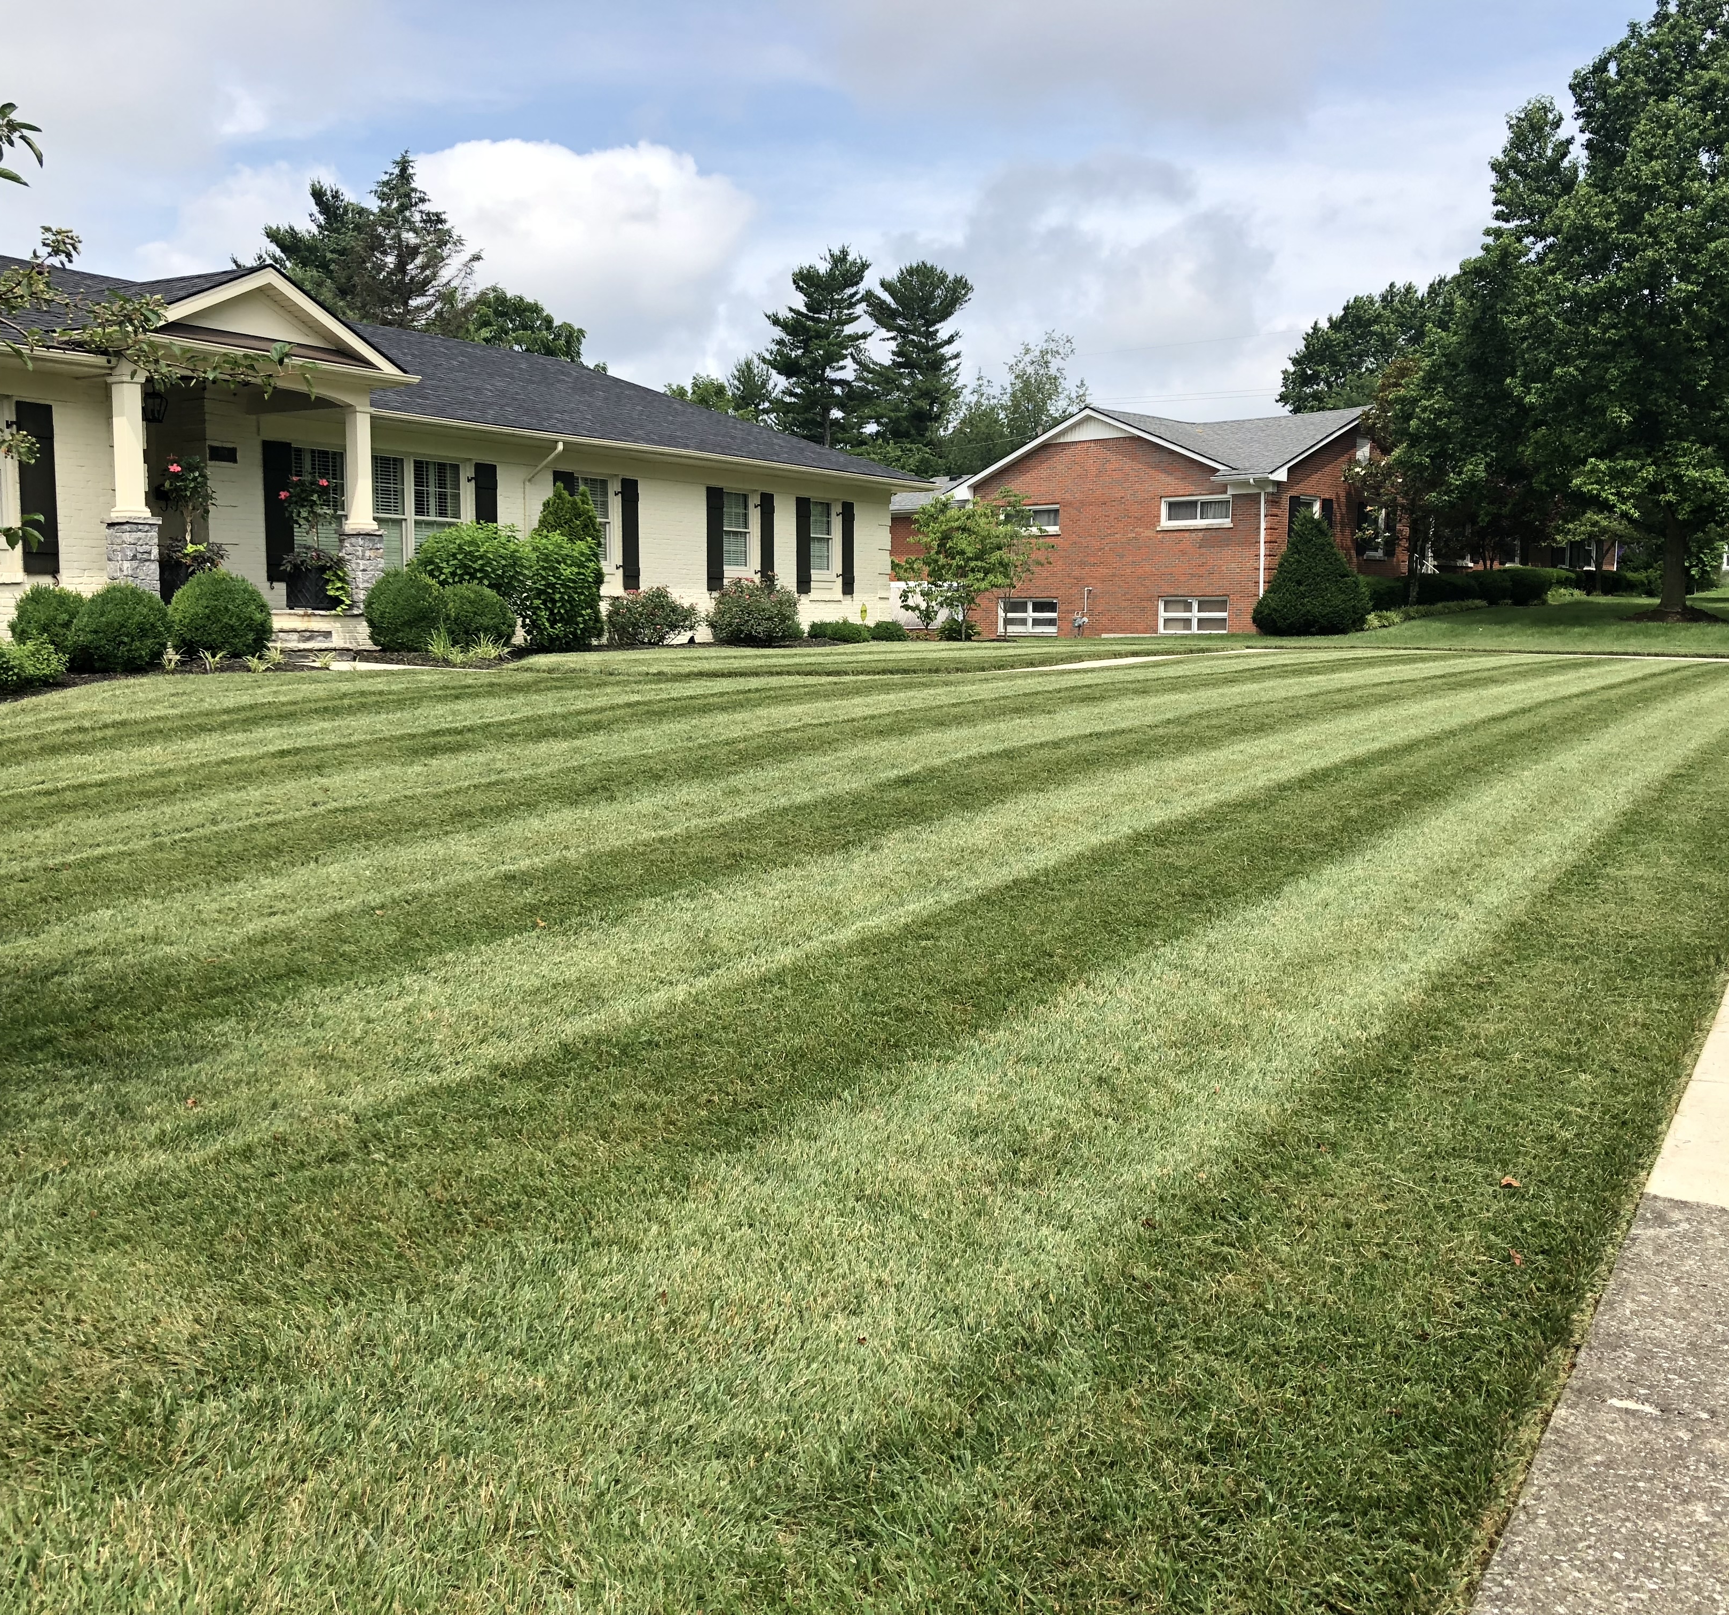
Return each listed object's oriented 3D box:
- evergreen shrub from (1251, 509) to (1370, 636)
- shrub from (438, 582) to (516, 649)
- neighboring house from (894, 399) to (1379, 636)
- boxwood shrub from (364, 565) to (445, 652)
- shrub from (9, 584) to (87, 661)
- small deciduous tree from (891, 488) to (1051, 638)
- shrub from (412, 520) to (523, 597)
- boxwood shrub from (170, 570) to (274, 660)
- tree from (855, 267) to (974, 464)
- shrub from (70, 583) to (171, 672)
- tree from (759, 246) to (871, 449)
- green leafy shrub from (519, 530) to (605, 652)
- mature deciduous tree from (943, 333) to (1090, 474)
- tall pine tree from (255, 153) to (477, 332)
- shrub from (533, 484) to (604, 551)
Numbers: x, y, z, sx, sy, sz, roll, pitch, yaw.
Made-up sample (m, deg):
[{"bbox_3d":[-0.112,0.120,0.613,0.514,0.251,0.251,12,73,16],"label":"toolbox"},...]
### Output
[{"bbox_3d":[12.779,-6.751,49.973,3.300,3.589,3.400,4,7,35],"label":"evergreen shrub"},{"bbox_3d":[-4.058,-1.969,18.193,0.840,0.748,0.840,0,6,0],"label":"shrub"},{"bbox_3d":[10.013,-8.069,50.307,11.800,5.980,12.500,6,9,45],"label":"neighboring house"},{"bbox_3d":[-4.655,-2.003,17.642,0.860,0.876,0.860,4,7,35],"label":"boxwood shrub"},{"bbox_3d":[-7.283,-1.660,15.634,0.800,0.706,0.800,4,7,35],"label":"shrub"},{"bbox_3d":[1.878,-4.275,30.717,2.850,2.714,2.800,0,6,0],"label":"small deciduous tree"},{"bbox_3d":[-4.355,-2.399,19.151,1.250,1.455,1.200,0,6,0],"label":"shrub"},{"bbox_3d":[-5.806,-1.746,15.739,0.930,0.803,0.930,4,7,35],"label":"boxwood shrub"},{"bbox_3d":[1.891,-14.120,68.872,4.900,14.648,4.900,0,6,0],"label":"tree"},{"bbox_3d":[-6.103,-1.465,14.324,0.800,0.758,0.800,0,6,0],"label":"shrub"},{"bbox_3d":[-1.854,-14.369,68.843,4.500,15.168,4.500,0,6,0],"label":"tree"},{"bbox_3d":[-3.384,-2.427,19.551,0.950,1.380,0.950,0,6,0],"label":"green leafy shrub"},{"bbox_3d":[6.501,-13.466,74.644,6.600,13.368,6.600,4,7,35],"label":"mature deciduous tree"},{"bbox_3d":[-13.140,-10.733,46.631,6.300,13.116,6.300,4,7,35],"label":"tall pine tree"},{"bbox_3d":[-3.741,-3.074,22.200,1.050,2.080,1.050,4,7,35],"label":"shrub"}]

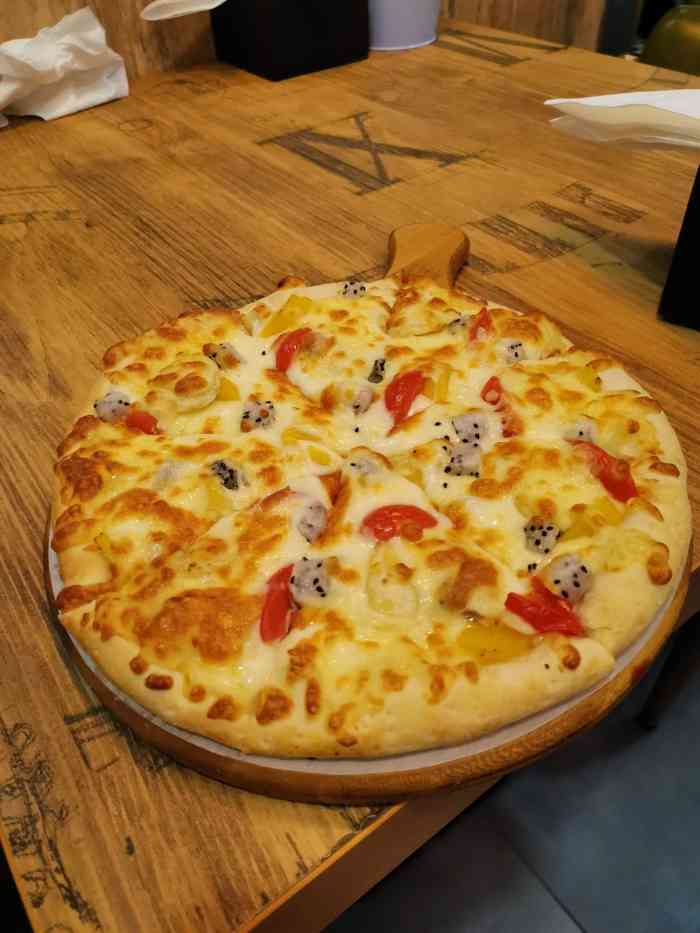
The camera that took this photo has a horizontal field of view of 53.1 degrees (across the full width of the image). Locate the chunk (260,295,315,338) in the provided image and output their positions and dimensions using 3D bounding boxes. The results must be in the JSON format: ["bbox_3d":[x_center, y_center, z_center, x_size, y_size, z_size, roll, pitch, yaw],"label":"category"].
[{"bbox_3d":[-0.032,-0.079,0.366,0.017,0.009,0.033,13,46,17],"label":"chunk"}]

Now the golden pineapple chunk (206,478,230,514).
[{"bbox_3d":[-0.051,0.012,0.274,0.011,0.007,0.016,-10,44,-7],"label":"golden pineapple chunk"}]

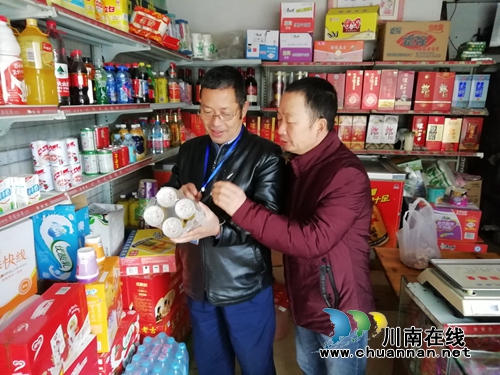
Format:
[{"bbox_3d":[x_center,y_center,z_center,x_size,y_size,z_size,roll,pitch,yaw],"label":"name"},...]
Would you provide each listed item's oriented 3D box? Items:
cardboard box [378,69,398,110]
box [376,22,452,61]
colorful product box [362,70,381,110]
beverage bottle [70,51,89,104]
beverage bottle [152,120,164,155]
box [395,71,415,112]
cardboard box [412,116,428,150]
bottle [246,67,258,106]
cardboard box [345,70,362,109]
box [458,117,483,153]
[{"bbox_3d":[1.099,-0.777,3.014,0.123,0.307,0.115,2,13,7],"label":"cardboard box"},{"bbox_3d":[1.297,-1.149,3.016,0.468,0.286,0.260,2,13,7],"label":"box"},{"bbox_3d":[0.934,-0.748,2.903,0.122,0.288,0.115,3,13,10],"label":"colorful product box"},{"bbox_3d":[-0.745,-0.477,1.636,0.067,0.230,0.067,2,13,7],"label":"beverage bottle"},{"bbox_3d":[-0.611,-0.333,2.500,0.067,0.212,0.067,3,13,10],"label":"beverage bottle"},{"bbox_3d":[1.242,-0.776,3.040,0.121,0.302,0.105,2,13,7],"label":"box"},{"bbox_3d":[1.388,-0.447,3.102,0.111,0.271,0.095,2,13,7],"label":"cardboard box"},{"bbox_3d":[0.019,-0.842,3.147,0.082,0.324,0.082,2,13,4],"label":"bottle"},{"bbox_3d":[0.849,-0.799,3.091,0.125,0.306,0.115,2,13,7],"label":"cardboard box"},{"bbox_3d":[1.803,-0.439,3.092,0.147,0.267,0.110,2,13,7],"label":"box"}]

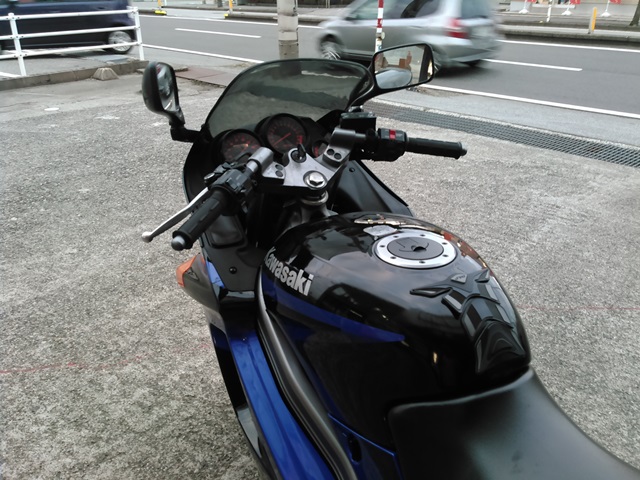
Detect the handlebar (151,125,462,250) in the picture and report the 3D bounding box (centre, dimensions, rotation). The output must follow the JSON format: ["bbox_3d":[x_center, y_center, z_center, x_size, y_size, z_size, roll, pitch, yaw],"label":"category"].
[{"bbox_3d":[0.002,-0.129,1.094,0.685,0.120,0.180,-20,30,-29],"label":"handlebar"}]

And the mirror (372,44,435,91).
[{"bbox_3d":[0.201,-0.414,1.330,0.155,0.105,0.060,-8,25,-13],"label":"mirror"}]

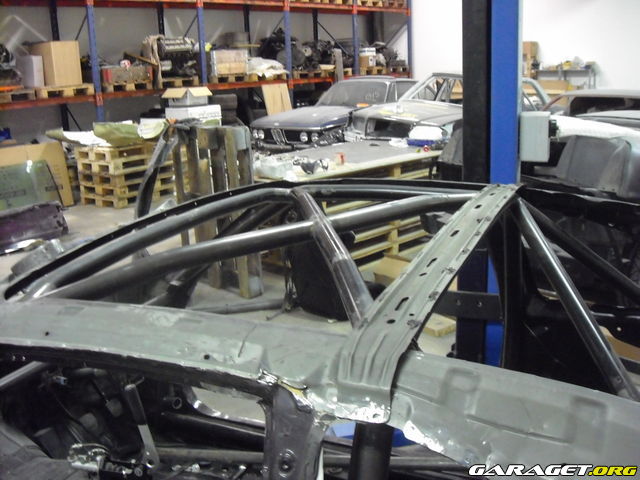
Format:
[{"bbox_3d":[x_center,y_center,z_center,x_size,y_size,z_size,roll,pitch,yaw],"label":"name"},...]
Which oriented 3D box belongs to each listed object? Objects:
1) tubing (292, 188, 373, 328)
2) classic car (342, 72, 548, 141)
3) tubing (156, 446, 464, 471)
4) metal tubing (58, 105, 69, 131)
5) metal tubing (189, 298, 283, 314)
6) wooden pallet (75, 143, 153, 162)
[{"bbox_3d":[-0.009,-0.015,1.636,0.043,0.043,1.261,-4,14,-5],"label":"tubing"},{"bbox_3d":[2.367,-1.945,10.890,1.630,1.360,4.250,11,20,41],"label":"classic car"},{"bbox_3d":[-0.049,0.763,2.396,1.144,0.038,0.038,-1,15,7],"label":"tubing"},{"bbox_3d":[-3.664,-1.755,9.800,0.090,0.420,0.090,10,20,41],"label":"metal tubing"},{"bbox_3d":[-0.596,0.480,4.762,0.684,0.057,0.057,-4,15,-4],"label":"metal tubing"},{"bbox_3d":[-2.540,-1.213,9.150,0.800,0.144,1.200,9,19,37],"label":"wooden pallet"}]

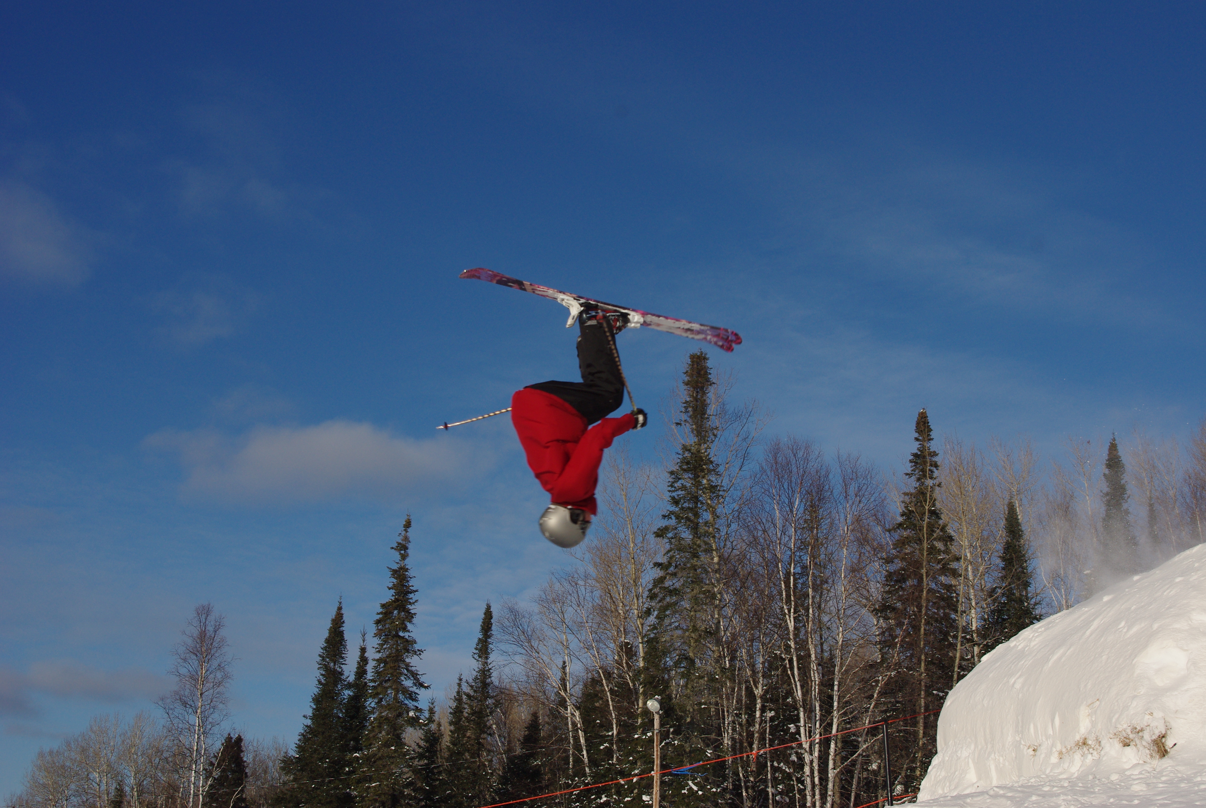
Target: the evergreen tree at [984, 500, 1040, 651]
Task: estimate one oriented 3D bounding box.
[{"bbox_3d":[11.699,6.301,44.000,2.040,7.210,2.040,1,-13,0],"label":"evergreen tree"}]

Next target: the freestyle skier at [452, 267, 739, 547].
[{"bbox_3d":[-0.173,0.085,8.700,1.660,1.420,0.720,15,0,0],"label":"freestyle skier"}]

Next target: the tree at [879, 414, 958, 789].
[{"bbox_3d":[8.010,5.012,39.000,2.290,9.990,2.290,1,-13,0],"label":"tree"}]

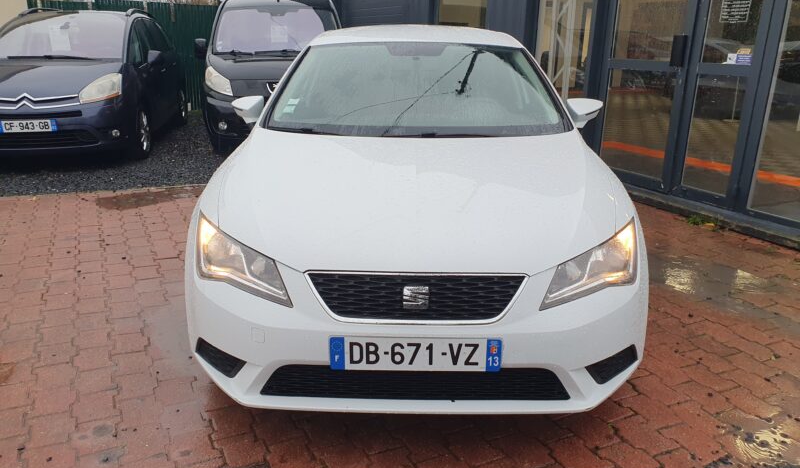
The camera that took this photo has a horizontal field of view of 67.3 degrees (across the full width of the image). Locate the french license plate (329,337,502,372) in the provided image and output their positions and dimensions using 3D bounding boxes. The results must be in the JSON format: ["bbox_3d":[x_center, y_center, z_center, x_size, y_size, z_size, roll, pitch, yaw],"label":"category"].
[{"bbox_3d":[0.050,0.360,1.827,0.520,0.110,0.020,1,18,1],"label":"french license plate"}]

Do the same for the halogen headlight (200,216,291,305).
[{"bbox_3d":[-0.541,0.070,2.074,0.427,0.200,0.410,1,18,1],"label":"halogen headlight"}]

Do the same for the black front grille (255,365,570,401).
[{"bbox_3d":[0.049,0.466,1.908,0.980,0.125,0.100,1,18,1],"label":"black front grille"}]

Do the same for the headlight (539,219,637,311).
[{"bbox_3d":[0.661,0.096,2.056,0.427,0.200,0.410,1,18,1],"label":"headlight"}]

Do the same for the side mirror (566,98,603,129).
[{"bbox_3d":[0.975,-0.629,3.173,0.195,0.155,0.170,1,18,1],"label":"side mirror"}]

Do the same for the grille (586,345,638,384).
[{"bbox_3d":[0.727,0.453,2.057,0.220,0.090,0.140,1,18,1],"label":"grille"}]

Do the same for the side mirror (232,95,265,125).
[{"bbox_3d":[-0.789,-0.667,3.200,0.195,0.155,0.170,1,18,1],"label":"side mirror"}]

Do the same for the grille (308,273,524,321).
[{"bbox_3d":[0.054,0.181,1.829,0.676,0.135,0.100,1,18,1],"label":"grille"}]

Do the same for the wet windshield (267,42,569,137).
[{"bbox_3d":[0.091,-0.743,2.965,1.470,0.120,0.880,1,48,1],"label":"wet windshield"}]

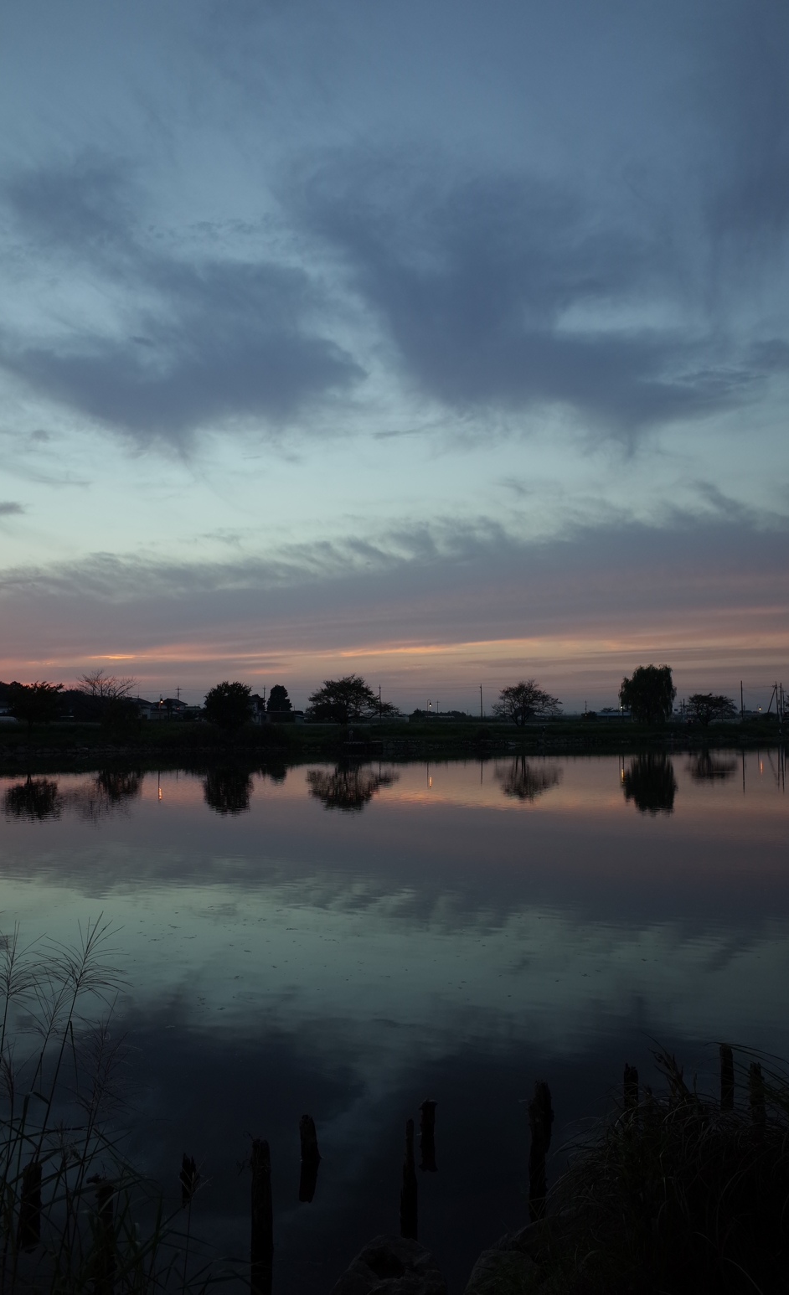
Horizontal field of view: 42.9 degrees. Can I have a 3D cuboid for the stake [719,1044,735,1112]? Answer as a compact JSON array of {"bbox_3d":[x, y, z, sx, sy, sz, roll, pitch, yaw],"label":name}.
[{"bbox_3d":[3.807,4.920,11.501,0.150,0.755,0.150,0,-4,0],"label":"stake"}]

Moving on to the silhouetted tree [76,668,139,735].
[{"bbox_3d":[-36.507,6.884,128.001,7.984,8.493,7.186,0,-4,0],"label":"silhouetted tree"}]

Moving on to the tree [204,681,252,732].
[{"bbox_3d":[-21.144,7.691,127.973,6.051,6.623,5.749,0,-4,0],"label":"tree"}]

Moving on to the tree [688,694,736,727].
[{"bbox_3d":[56.229,11.106,178.000,8.775,5.902,7.897,0,-4,0],"label":"tree"}]

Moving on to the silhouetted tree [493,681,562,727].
[{"bbox_3d":[22.056,9.295,168.000,11.493,7.599,10.344,0,-4,0],"label":"silhouetted tree"}]

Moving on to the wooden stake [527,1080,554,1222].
[{"bbox_3d":[1.288,4.437,8.857,0.214,1.200,0.192,0,-4,0],"label":"wooden stake"}]

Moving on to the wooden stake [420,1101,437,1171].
[{"bbox_3d":[0.301,4.348,8.935,0.144,0.628,0.144,0,-4,0],"label":"wooden stake"}]

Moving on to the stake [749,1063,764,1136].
[{"bbox_3d":[3.507,4.374,9.723,0.142,0.713,0.142,0,-4,0],"label":"stake"}]

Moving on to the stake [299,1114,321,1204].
[{"bbox_3d":[-0.710,4.302,8.456,0.153,0.725,0.153,0,-4,0],"label":"stake"}]

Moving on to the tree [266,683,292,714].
[{"bbox_3d":[-29.666,14.394,257.747,6.353,9.327,6.035,0,-4,0],"label":"tree"}]

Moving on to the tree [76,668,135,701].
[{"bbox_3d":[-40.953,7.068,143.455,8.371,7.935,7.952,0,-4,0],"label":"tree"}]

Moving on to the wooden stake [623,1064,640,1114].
[{"bbox_3d":[2.591,4.857,11.005,0.155,0.582,0.155,0,-4,0],"label":"wooden stake"}]

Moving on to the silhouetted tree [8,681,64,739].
[{"bbox_3d":[-41.907,7.363,117.614,6.389,6.677,6.070,0,-4,0],"label":"silhouetted tree"}]

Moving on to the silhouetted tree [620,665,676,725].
[{"bbox_3d":[42.842,8.033,170.001,9.577,10.088,9.099,0,-4,0],"label":"silhouetted tree"}]

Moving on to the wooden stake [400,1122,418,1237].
[{"bbox_3d":[0.117,4.392,8.299,0.138,0.961,0.138,0,-4,0],"label":"wooden stake"}]

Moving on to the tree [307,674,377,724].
[{"bbox_3d":[-7.920,7.910,151.234,10.650,7.451,10.118,0,-4,0],"label":"tree"}]

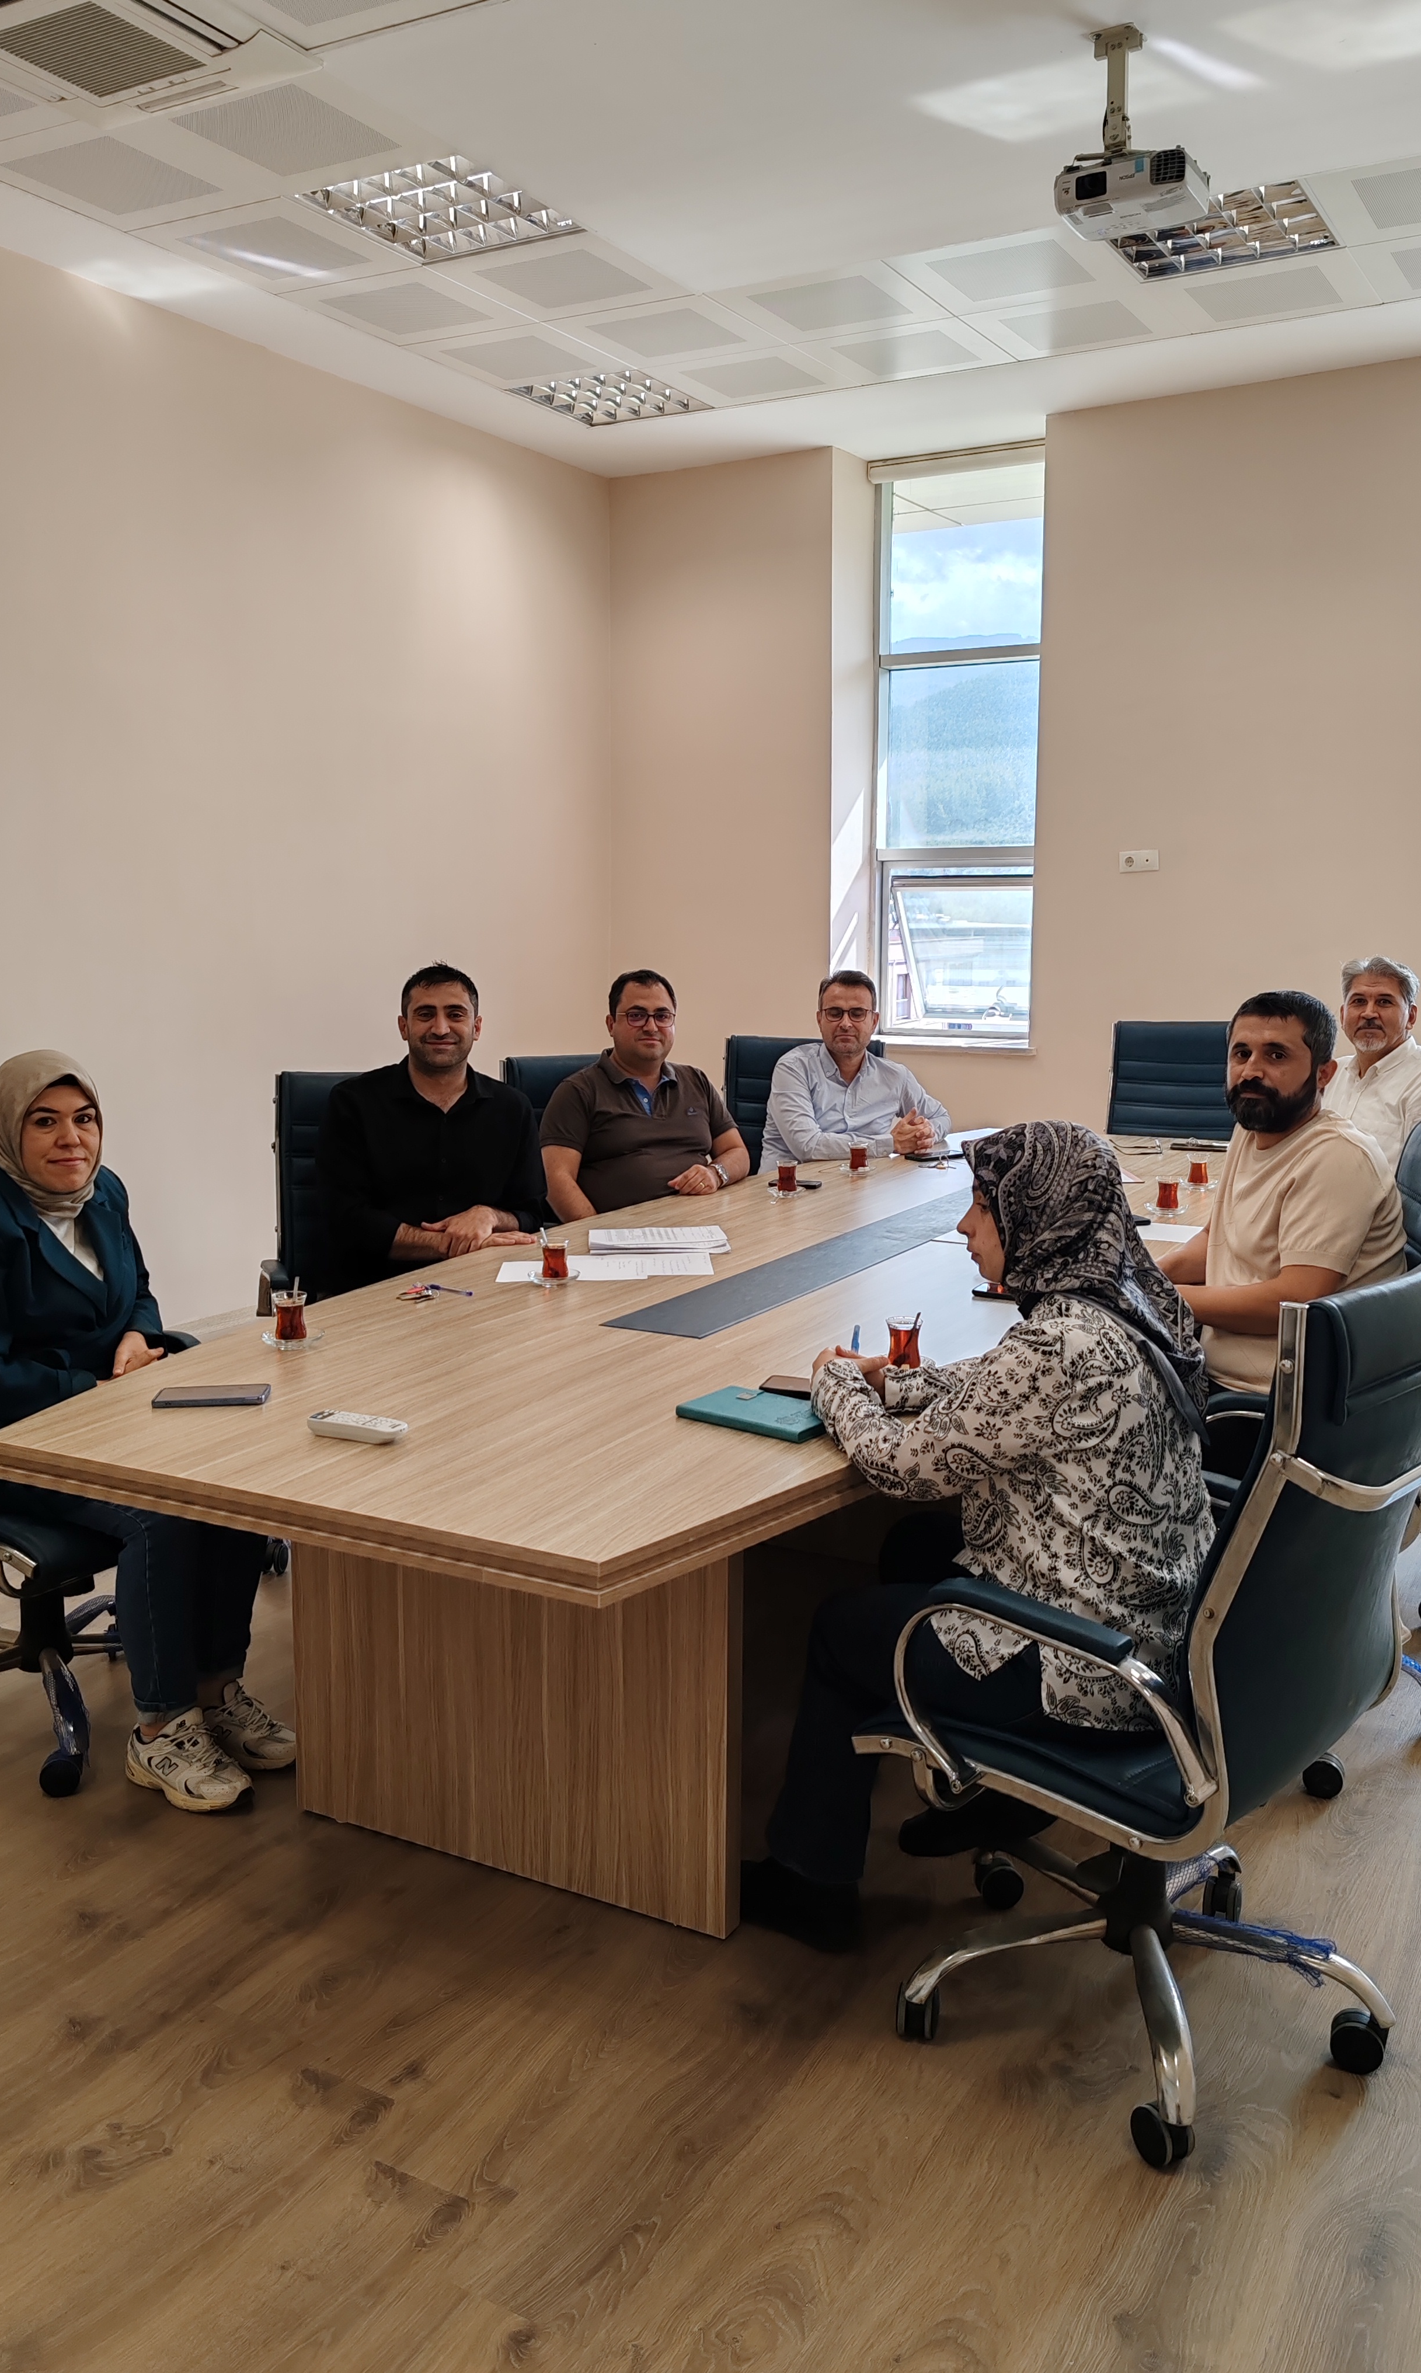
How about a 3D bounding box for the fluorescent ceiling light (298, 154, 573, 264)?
[{"bbox_3d":[-0.744,-2.675,5.034,0.600,0.080,0.600,5,10,29],"label":"fluorescent ceiling light"}]

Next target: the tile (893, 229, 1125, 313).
[{"bbox_3d":[0.903,-2.738,5.501,0.600,0.030,0.600,5,10,29],"label":"tile"}]

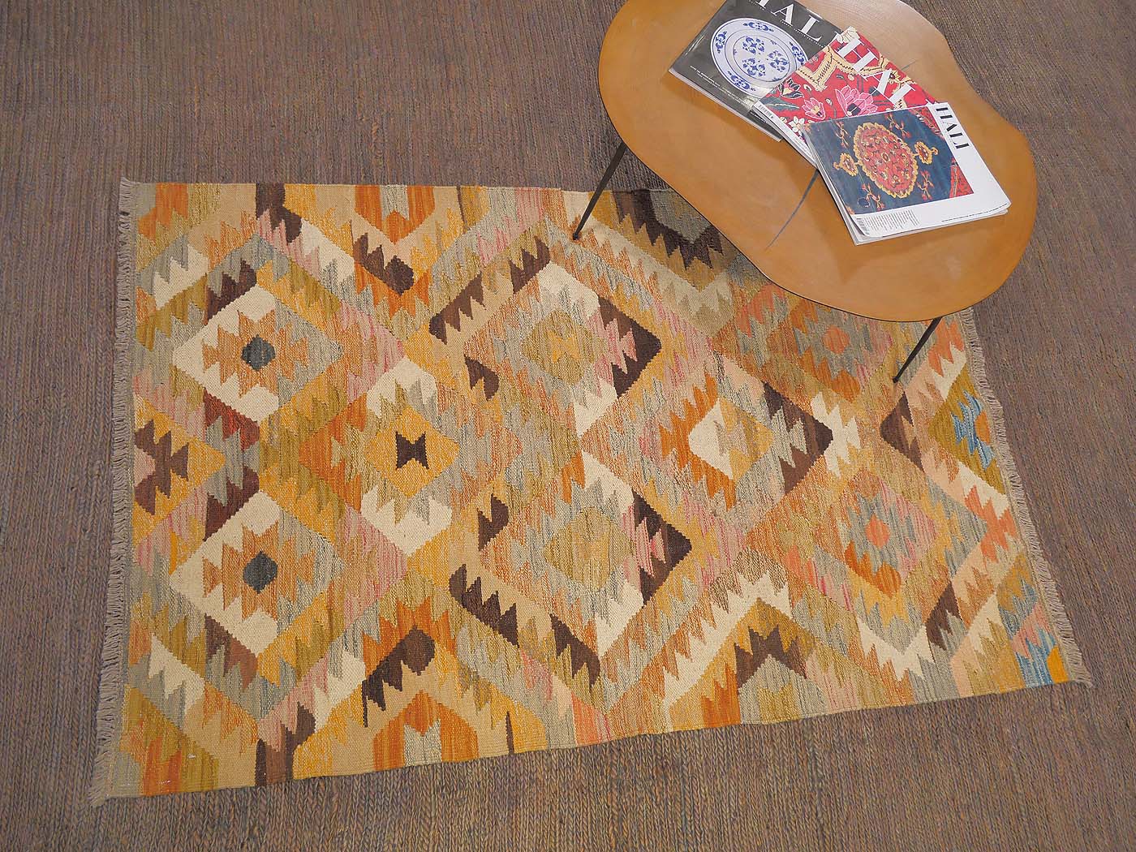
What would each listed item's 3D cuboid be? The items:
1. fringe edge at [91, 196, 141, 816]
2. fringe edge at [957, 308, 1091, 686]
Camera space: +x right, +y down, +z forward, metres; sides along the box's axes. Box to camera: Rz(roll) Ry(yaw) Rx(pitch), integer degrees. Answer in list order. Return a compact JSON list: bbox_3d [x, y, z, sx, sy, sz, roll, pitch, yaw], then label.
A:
[{"bbox_3d":[-0.769,0.044,1.575,0.050,0.010,1.120,-3,70,-13],"label":"fringe edge"},{"bbox_3d":[0.926,-0.020,1.972,0.056,0.010,1.122,-2,69,-13],"label":"fringe edge"}]

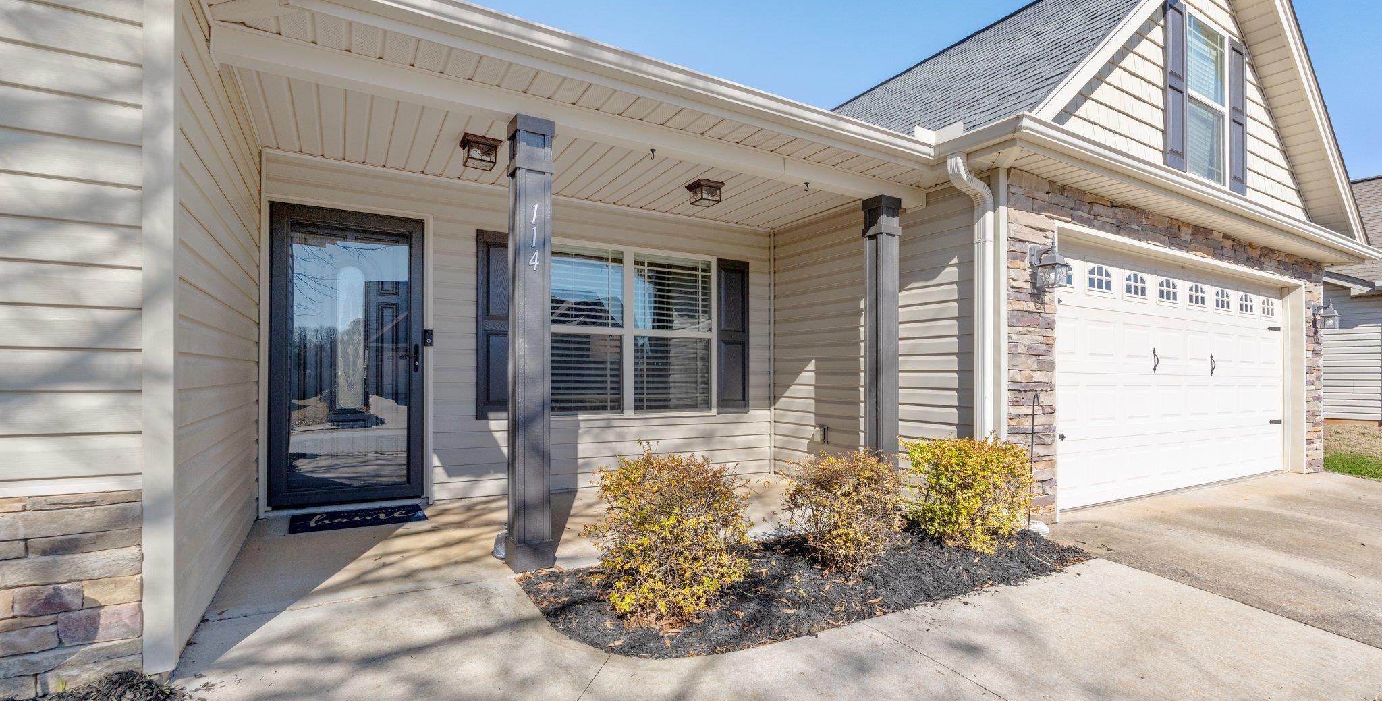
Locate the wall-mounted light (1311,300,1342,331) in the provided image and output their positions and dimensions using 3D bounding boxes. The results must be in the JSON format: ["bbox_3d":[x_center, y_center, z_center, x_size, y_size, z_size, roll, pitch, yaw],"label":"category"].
[{"bbox_3d":[7.233,-0.416,6.976,0.170,0.350,0.248,2,-2,-30],"label":"wall-mounted light"}]

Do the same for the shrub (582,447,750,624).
[{"bbox_3d":[-0.101,0.830,2.902,0.720,0.630,0.700,1,-2,0],"label":"shrub"}]

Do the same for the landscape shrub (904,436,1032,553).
[{"bbox_3d":[1.684,0.886,3.771,0.700,0.620,0.680,2,-2,-30],"label":"landscape shrub"}]

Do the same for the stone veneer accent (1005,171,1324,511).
[{"bbox_3d":[4.766,0.098,5.737,6.180,2.480,0.170,2,-2,-30],"label":"stone veneer accent"}]

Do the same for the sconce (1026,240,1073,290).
[{"bbox_3d":[2.425,-0.575,4.168,0.160,0.345,0.243,2,-2,-30],"label":"sconce"}]

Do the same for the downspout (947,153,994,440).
[{"bbox_3d":[1.837,-0.039,4.049,0.375,2.470,0.090,2,-2,-30],"label":"downspout"}]

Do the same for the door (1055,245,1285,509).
[{"bbox_3d":[4.673,0.240,5.848,4.920,2.140,0.080,2,-2,-30],"label":"door"}]

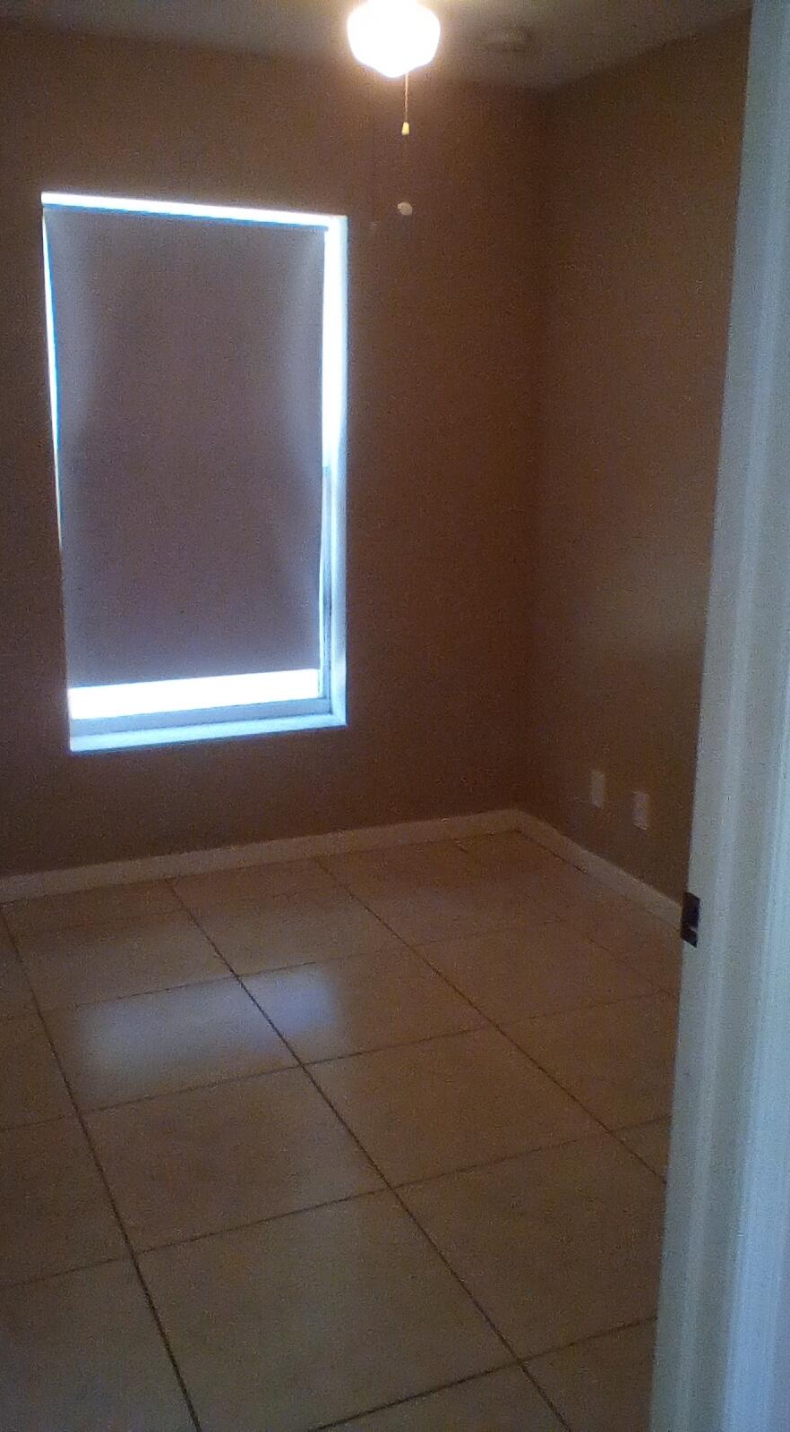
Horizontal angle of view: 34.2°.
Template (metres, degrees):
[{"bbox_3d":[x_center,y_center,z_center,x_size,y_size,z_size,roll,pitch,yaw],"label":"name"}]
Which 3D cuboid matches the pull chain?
[{"bbox_3d":[0.020,-1.093,2.462,0.027,0.253,0.027,1,14,0],"label":"pull chain"}]

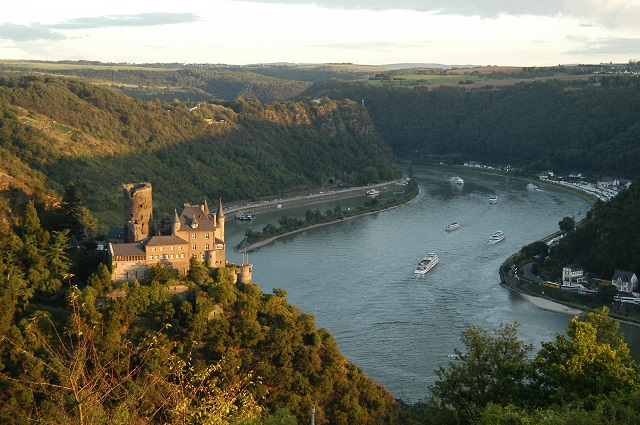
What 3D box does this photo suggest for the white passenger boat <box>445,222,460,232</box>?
[{"bbox_3d":[143.000,15.040,1098.790,7.500,7.500,34.000,5,9,32],"label":"white passenger boat"}]

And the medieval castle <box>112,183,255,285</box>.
[{"bbox_3d":[-55.000,7.980,398.610,51.000,34.000,32.000,-2,8,-17],"label":"medieval castle"}]

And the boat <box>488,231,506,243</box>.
[{"bbox_3d":[181.000,23.900,1025.320,8.500,9.500,40.000,4,9,30],"label":"boat"}]

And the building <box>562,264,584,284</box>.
[{"bbox_3d":[193.000,47.460,771.190,15.000,14.500,9.500,-7,10,-42],"label":"building"}]

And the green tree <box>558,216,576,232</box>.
[{"bbox_3d":[257.500,12.210,1056.030,16.000,15.500,16.000,0,8,0],"label":"green tree"}]

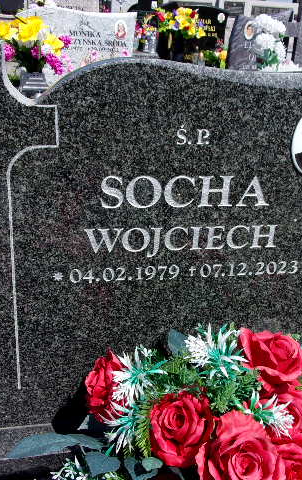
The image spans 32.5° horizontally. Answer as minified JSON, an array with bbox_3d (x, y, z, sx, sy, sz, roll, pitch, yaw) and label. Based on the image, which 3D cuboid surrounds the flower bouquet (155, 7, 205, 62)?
[{"bbox_3d":[0.284,-1.970,4.987,0.430,0.500,0.330,-2,23,-12],"label":"flower bouquet"}]

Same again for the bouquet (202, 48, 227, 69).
[{"bbox_3d":[0.630,-1.792,5.140,0.230,0.200,0.200,-2,23,-12],"label":"bouquet"}]

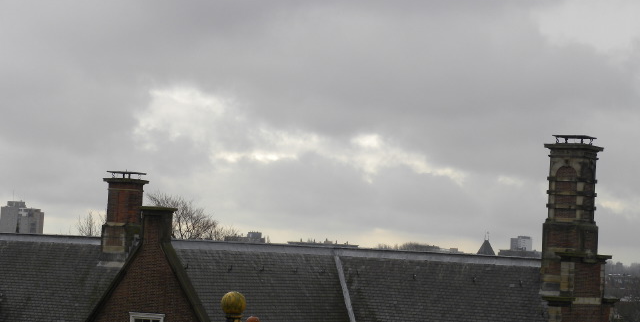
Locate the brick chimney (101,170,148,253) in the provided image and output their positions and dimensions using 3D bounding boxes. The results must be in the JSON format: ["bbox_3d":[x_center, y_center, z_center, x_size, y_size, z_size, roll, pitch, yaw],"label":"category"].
[{"bbox_3d":[-8.766,2.278,97.000,1.420,3.620,1.580,2,-3,27],"label":"brick chimney"}]

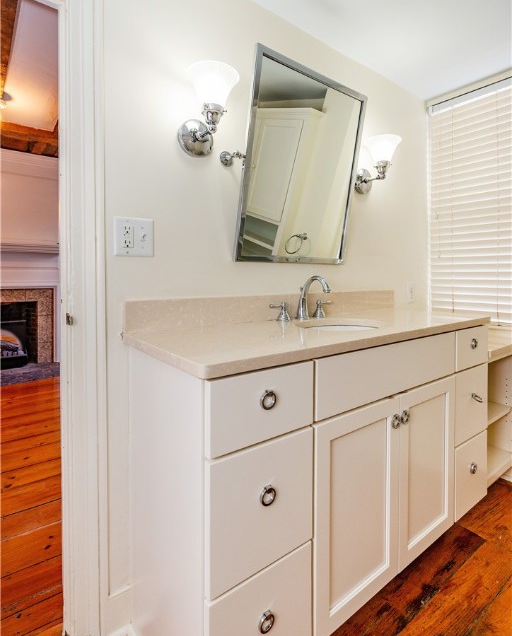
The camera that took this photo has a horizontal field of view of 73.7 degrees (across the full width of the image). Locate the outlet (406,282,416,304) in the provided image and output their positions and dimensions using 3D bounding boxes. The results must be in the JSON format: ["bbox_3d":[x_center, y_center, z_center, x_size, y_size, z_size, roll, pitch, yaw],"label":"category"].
[{"bbox_3d":[0.913,-0.147,2.000,0.075,0.118,0.009,-3,5,-35],"label":"outlet"}]

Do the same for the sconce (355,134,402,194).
[{"bbox_3d":[0.585,-0.731,1.626,0.168,0.233,0.222,-3,5,-35],"label":"sconce"}]

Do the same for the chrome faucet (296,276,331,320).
[{"bbox_3d":[0.229,-0.086,1.348,0.055,0.176,0.174,-3,5,-35],"label":"chrome faucet"}]

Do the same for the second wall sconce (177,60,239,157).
[{"bbox_3d":[-0.153,-0.666,1.100,0.168,0.233,0.222,-3,5,-35],"label":"second wall sconce"}]

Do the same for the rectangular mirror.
[{"bbox_3d":[0.200,-0.583,1.392,0.590,0.722,0.025,-3,15,-35],"label":"rectangular mirror"}]

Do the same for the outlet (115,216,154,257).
[{"bbox_3d":[-0.383,-0.254,1.073,0.120,0.118,0.011,-3,5,-35],"label":"outlet"}]

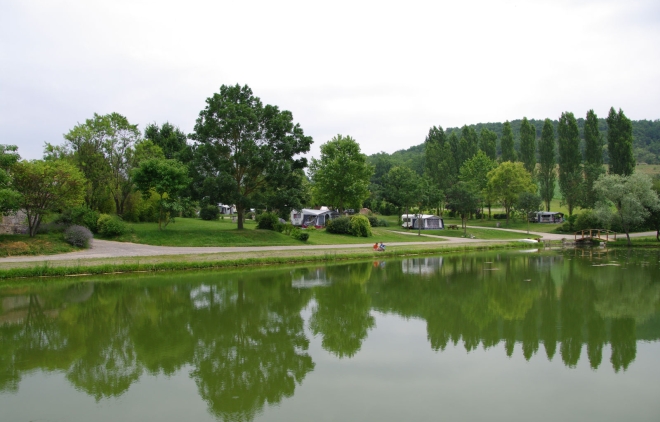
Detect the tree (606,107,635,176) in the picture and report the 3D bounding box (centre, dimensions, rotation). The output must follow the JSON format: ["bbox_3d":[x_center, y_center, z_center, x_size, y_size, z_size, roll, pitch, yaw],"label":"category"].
[{"bbox_3d":[68.104,-11.605,115.883,5.660,25.790,5.660,-1,-2,30],"label":"tree"}]

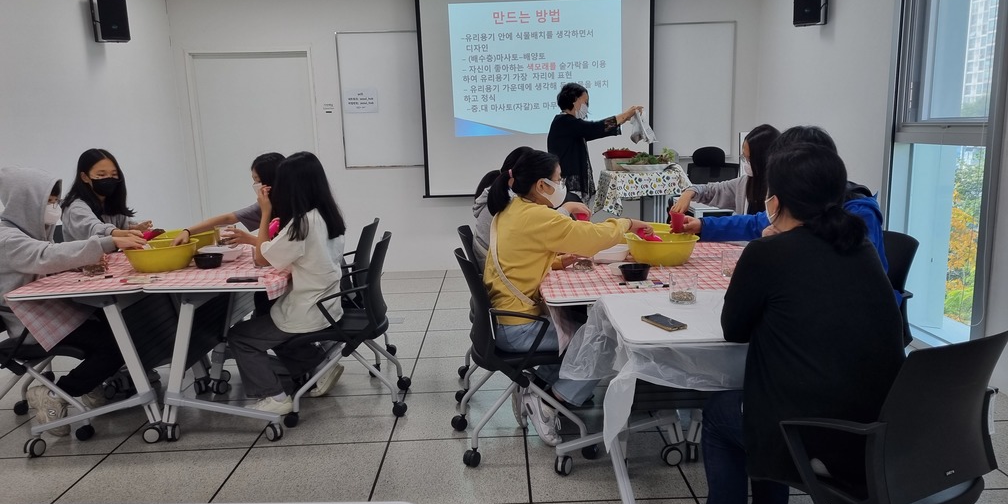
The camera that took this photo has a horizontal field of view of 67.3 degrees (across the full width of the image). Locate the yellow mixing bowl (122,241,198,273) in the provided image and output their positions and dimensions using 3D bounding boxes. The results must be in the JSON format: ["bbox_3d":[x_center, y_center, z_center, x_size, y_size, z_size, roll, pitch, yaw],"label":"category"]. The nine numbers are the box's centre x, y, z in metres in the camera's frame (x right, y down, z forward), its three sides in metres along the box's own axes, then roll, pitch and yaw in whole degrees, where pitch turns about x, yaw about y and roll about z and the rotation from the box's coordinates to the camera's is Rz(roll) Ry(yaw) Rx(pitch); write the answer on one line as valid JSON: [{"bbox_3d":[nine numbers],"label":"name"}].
[{"bbox_3d":[-1.674,0.024,3.729,0.332,0.117,0.332,-2,10,0],"label":"yellow mixing bowl"}]

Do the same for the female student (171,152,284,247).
[{"bbox_3d":[-1.255,0.093,4.113,0.800,1.240,0.540,-4,10,-14],"label":"female student"}]

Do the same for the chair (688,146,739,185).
[{"bbox_3d":[1.769,-0.316,6.405,0.640,1.120,0.640,1,10,17],"label":"chair"}]

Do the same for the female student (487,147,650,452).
[{"bbox_3d":[0.273,0.203,3.152,0.740,1.260,0.500,-3,10,-9],"label":"female student"}]

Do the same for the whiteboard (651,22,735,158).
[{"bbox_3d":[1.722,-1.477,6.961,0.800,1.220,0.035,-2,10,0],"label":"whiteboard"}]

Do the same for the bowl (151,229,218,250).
[{"bbox_3d":[-1.754,-0.041,4.123,0.335,0.117,0.335,-2,10,0],"label":"bowl"}]

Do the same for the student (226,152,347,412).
[{"bbox_3d":[-1.051,0.155,3.669,0.660,1.257,0.480,-2,10,1],"label":"student"}]

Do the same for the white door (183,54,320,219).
[{"bbox_3d":[-2.267,-0.781,7.036,1.080,2.070,0.090,-2,10,0],"label":"white door"}]

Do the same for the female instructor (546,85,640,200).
[{"bbox_3d":[0.622,-0.308,5.076,0.620,1.620,0.480,-1,10,8],"label":"female instructor"}]

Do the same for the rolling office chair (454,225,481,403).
[{"bbox_3d":[0.051,0.287,3.912,0.610,0.870,0.590,-2,10,-2],"label":"rolling office chair"}]

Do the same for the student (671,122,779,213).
[{"bbox_3d":[1.206,0.045,3.732,0.780,1.320,0.500,-3,10,-5],"label":"student"}]

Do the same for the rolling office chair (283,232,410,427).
[{"bbox_3d":[-0.755,0.343,3.694,0.590,0.860,0.570,-2,10,-2],"label":"rolling office chair"}]

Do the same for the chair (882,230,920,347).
[{"bbox_3d":[1.398,0.356,3.250,0.600,0.860,0.580,-2,10,-3],"label":"chair"}]

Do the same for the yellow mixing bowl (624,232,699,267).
[{"bbox_3d":[0.720,-0.009,3.469,0.334,0.118,0.334,-2,10,0],"label":"yellow mixing bowl"}]

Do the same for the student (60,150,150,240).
[{"bbox_3d":[-2.125,0.098,4.086,0.730,1.290,0.510,1,10,17],"label":"student"}]

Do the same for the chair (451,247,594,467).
[{"bbox_3d":[0.087,0.399,3.242,0.610,0.870,0.590,-3,10,-7],"label":"chair"}]

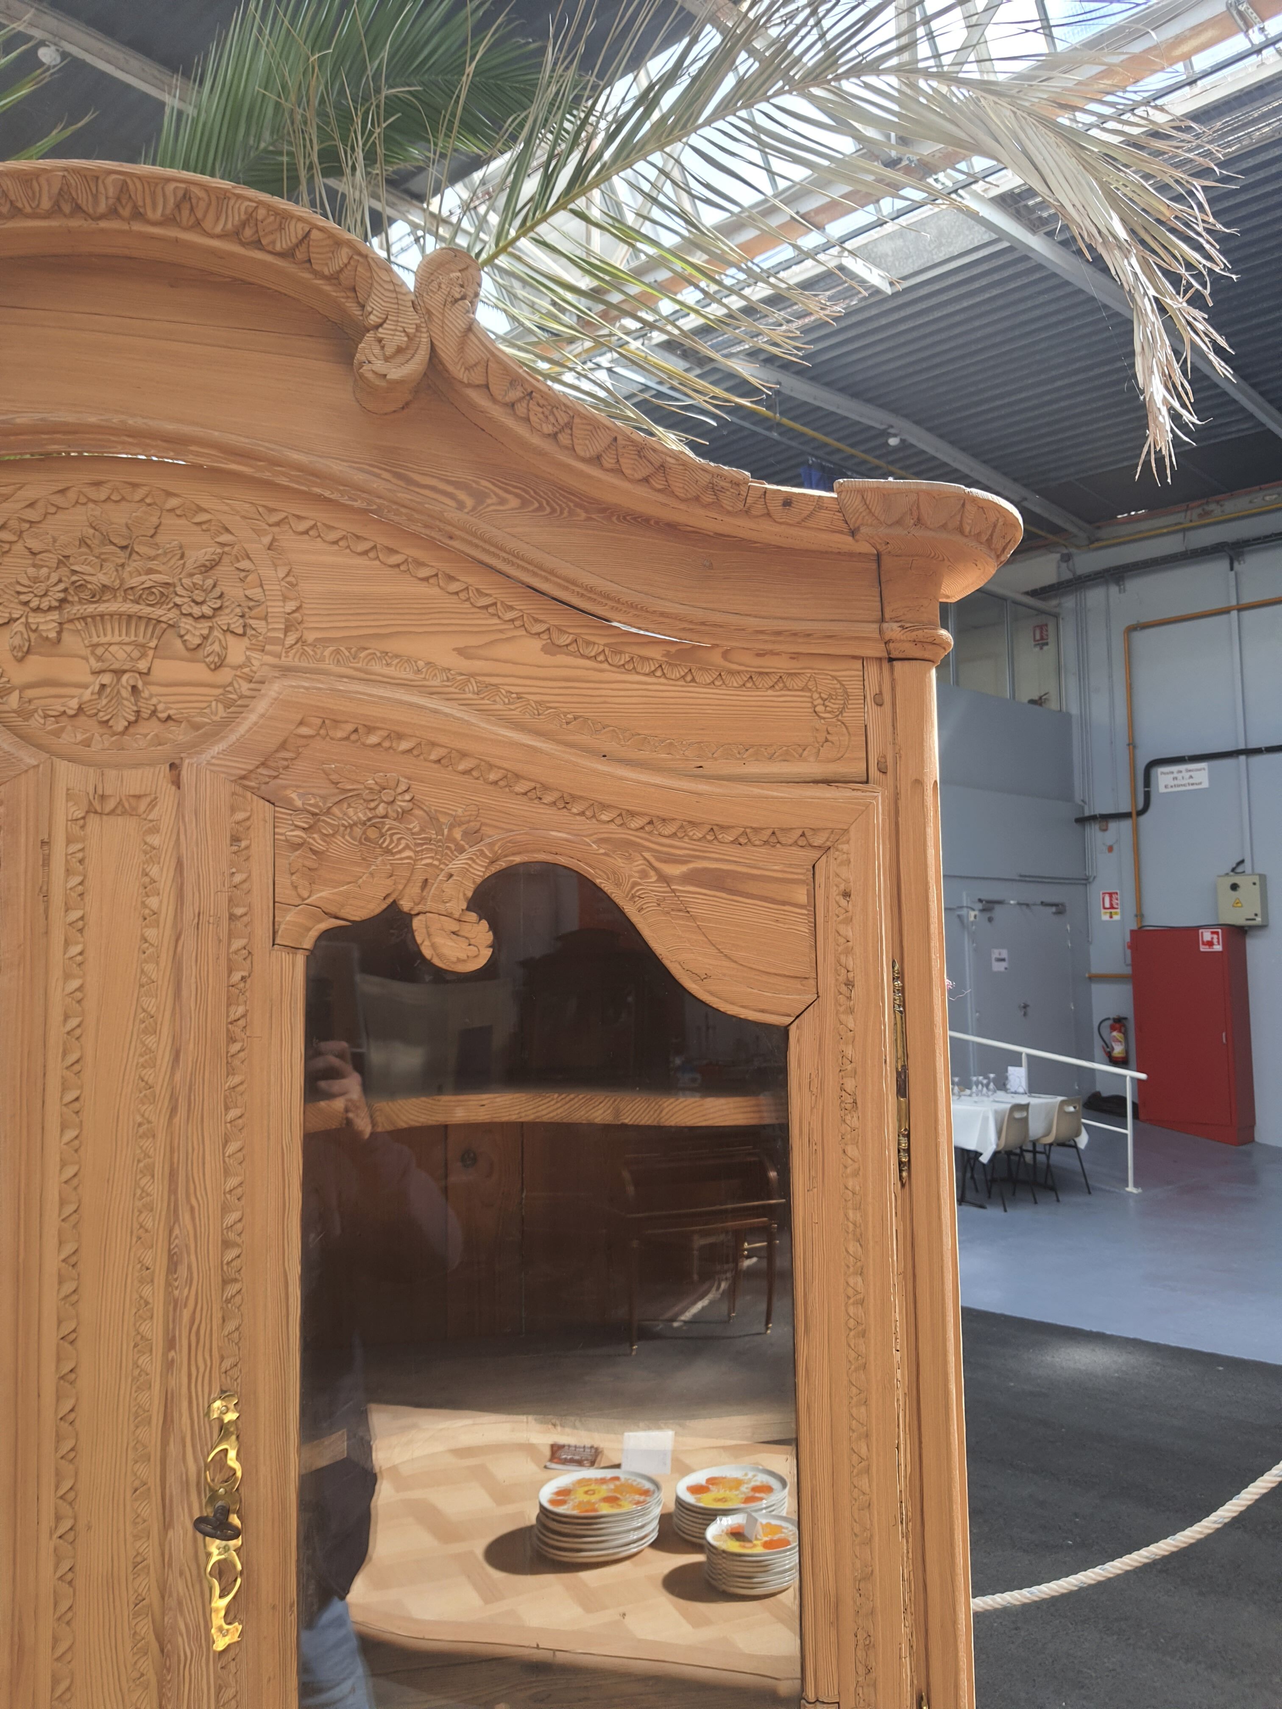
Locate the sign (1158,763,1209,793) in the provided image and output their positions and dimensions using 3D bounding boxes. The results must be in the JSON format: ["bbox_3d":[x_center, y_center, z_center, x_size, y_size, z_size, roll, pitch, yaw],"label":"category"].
[{"bbox_3d":[5.565,-0.781,13.169,0.504,0.249,0.015,-5,-6,44],"label":"sign"}]

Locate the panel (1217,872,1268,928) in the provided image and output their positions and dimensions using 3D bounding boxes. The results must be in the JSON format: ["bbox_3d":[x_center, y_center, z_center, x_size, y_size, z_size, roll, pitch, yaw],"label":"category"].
[{"bbox_3d":[5.923,0.451,12.625,0.394,0.474,0.200,-5,-6,44],"label":"panel"}]

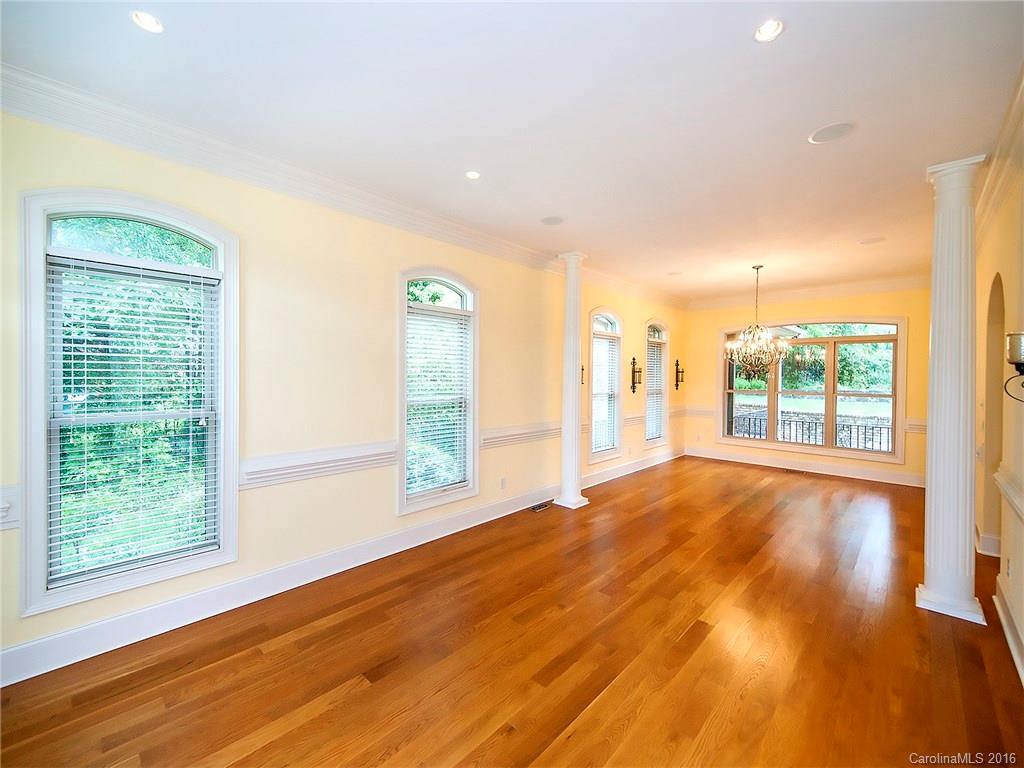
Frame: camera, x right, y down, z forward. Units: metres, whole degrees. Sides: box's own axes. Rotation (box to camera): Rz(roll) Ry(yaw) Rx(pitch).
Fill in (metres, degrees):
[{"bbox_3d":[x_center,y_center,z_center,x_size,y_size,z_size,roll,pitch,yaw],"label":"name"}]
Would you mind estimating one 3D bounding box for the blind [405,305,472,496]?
[{"bbox_3d":[-0.693,0.160,3.924,0.059,1.741,0.744,2,2,44],"label":"blind"}]

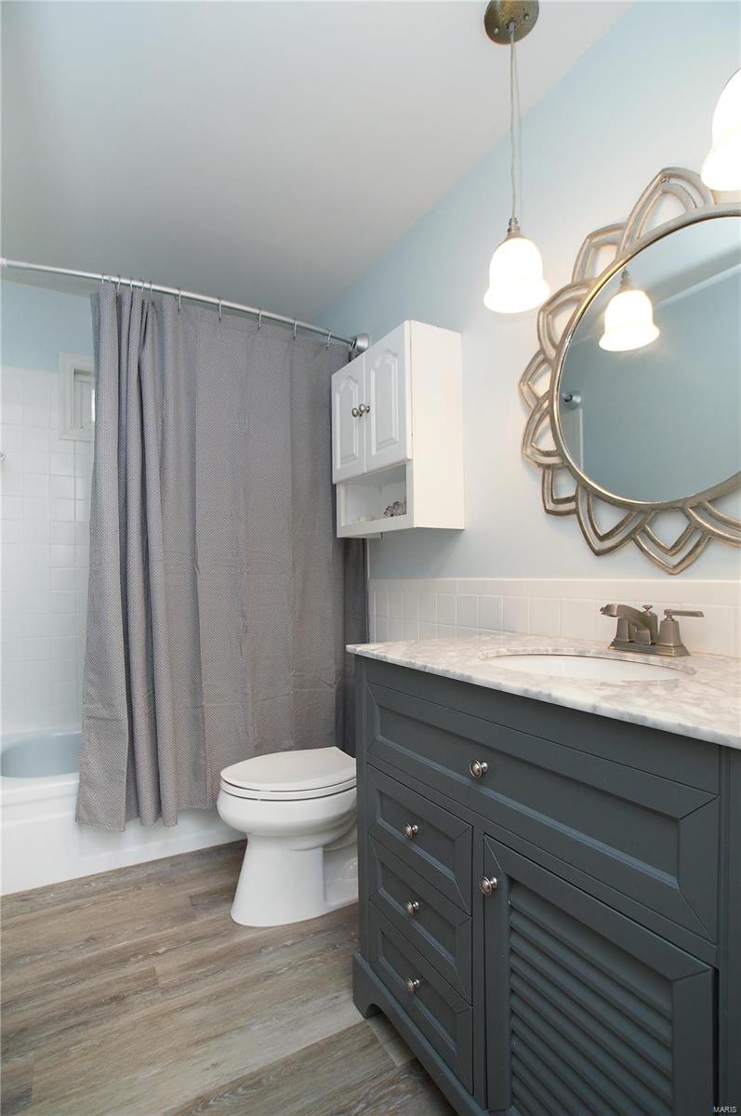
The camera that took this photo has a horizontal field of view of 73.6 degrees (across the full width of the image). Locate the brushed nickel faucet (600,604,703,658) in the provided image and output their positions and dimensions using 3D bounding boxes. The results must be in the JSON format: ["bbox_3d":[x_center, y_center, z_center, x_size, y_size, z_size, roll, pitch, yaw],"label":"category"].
[{"bbox_3d":[0.577,0.157,1.091,0.160,0.110,0.225,1,-3,-31],"label":"brushed nickel faucet"}]

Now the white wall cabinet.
[{"bbox_3d":[0.084,-0.430,1.896,0.230,0.682,0.535,1,-3,-31],"label":"white wall cabinet"}]

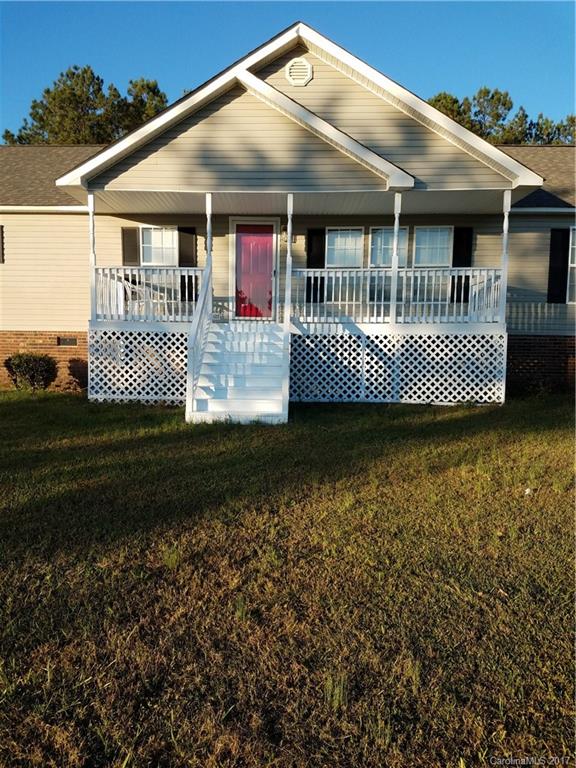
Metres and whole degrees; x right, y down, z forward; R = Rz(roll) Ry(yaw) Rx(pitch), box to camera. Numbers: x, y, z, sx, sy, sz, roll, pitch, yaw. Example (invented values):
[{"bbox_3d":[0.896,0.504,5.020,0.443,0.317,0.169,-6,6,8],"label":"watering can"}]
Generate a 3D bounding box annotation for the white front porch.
[{"bbox_3d":[0.170,-1.480,9.980,7.350,3.720,3.900,0,5,1],"label":"white front porch"}]

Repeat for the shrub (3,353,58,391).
[{"bbox_3d":[-5.050,-0.210,11.350,1.060,0.800,1.000,0,5,1],"label":"shrub"}]

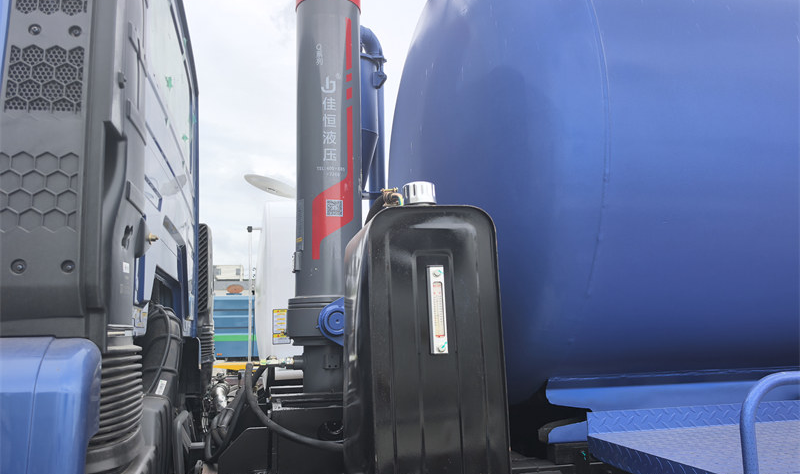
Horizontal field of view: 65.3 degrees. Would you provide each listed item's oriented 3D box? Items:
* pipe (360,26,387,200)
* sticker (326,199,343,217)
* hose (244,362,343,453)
[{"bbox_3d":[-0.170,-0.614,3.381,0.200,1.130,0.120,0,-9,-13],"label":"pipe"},{"bbox_3d":[-0.231,-0.101,2.204,0.059,0.059,0.004,1,-9,-15],"label":"sticker"},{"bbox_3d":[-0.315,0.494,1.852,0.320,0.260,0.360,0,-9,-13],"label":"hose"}]

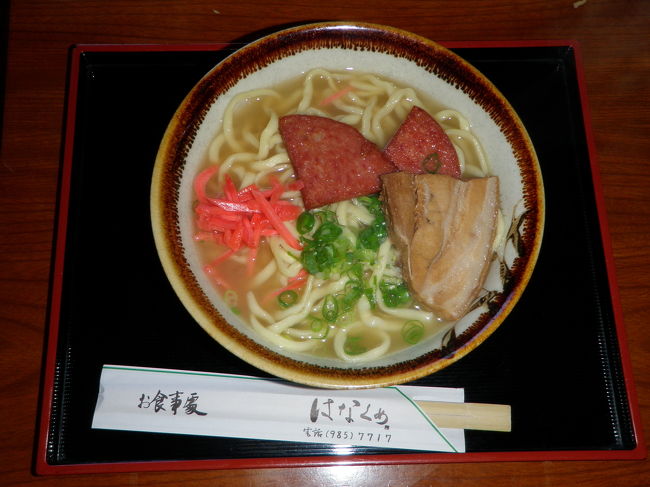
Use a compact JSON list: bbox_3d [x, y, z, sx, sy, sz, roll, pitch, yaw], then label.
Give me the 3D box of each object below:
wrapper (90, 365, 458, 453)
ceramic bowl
[{"bbox_3d":[-0.011,0.088,0.358,0.220,0.007,0.033,4,73,0],"label":"wrapper"},{"bbox_3d":[0.011,-0.015,0.355,0.185,0.076,0.185,0,73,-1],"label":"ceramic bowl"}]

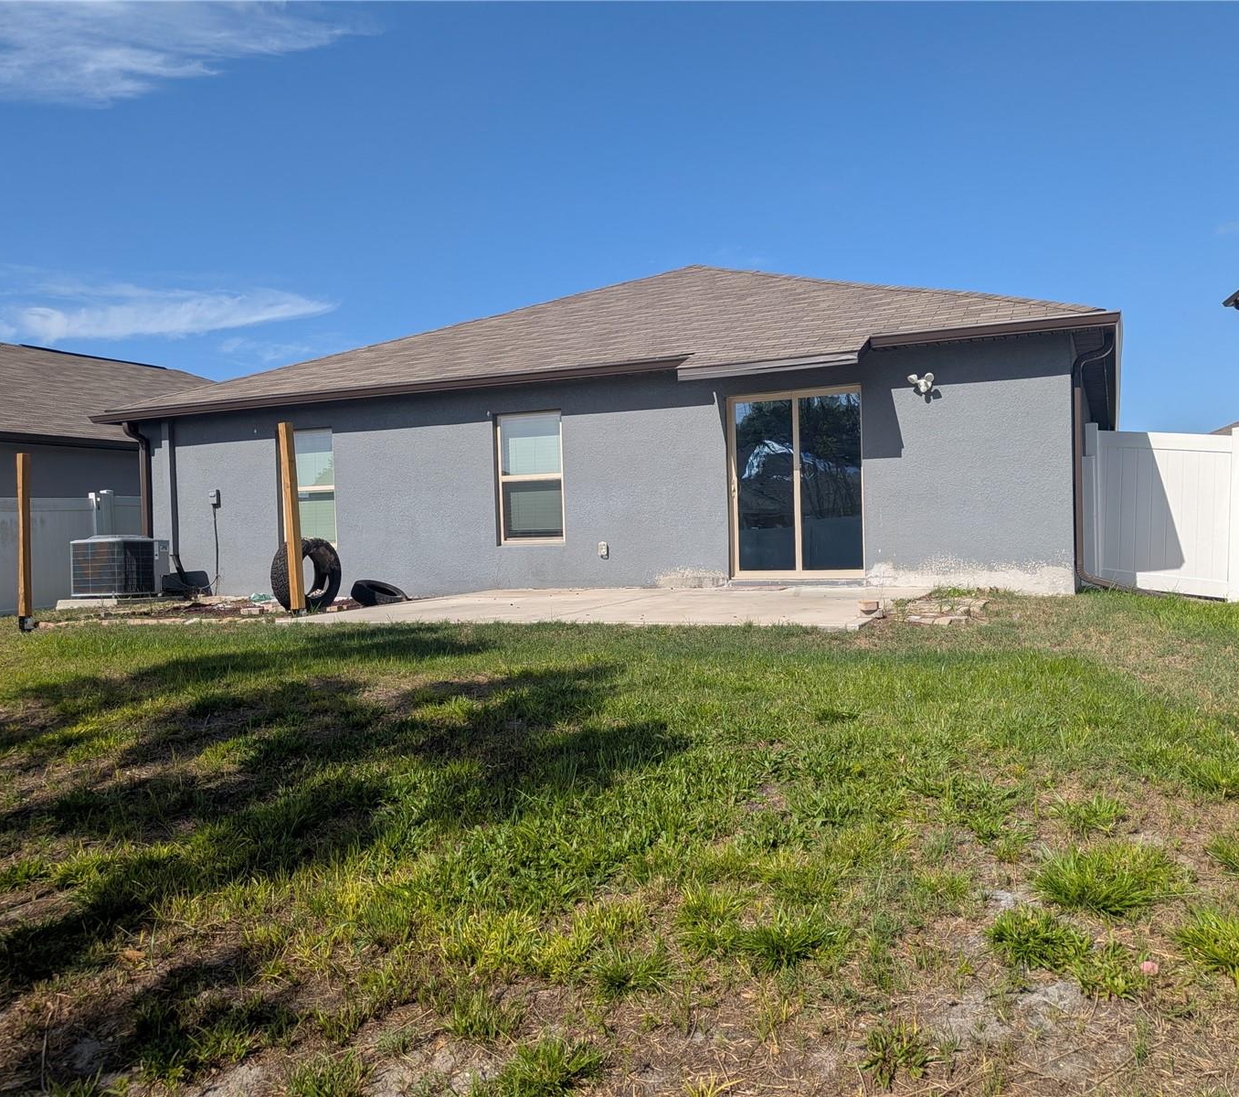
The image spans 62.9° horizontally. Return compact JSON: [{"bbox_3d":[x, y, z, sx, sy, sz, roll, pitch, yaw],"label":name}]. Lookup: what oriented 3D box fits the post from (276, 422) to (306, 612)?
[{"bbox_3d":[-3.034,-0.297,9.400,0.092,1.760,0.092,-4,0,26],"label":"post"}]

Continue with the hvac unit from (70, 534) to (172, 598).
[{"bbox_3d":[-6.621,0.236,13.532,0.830,0.760,0.830,-1,1,20],"label":"hvac unit"}]

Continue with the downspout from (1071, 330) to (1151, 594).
[{"bbox_3d":[4.570,-0.798,9.410,0.640,2.470,0.130,-1,1,26],"label":"downspout"}]

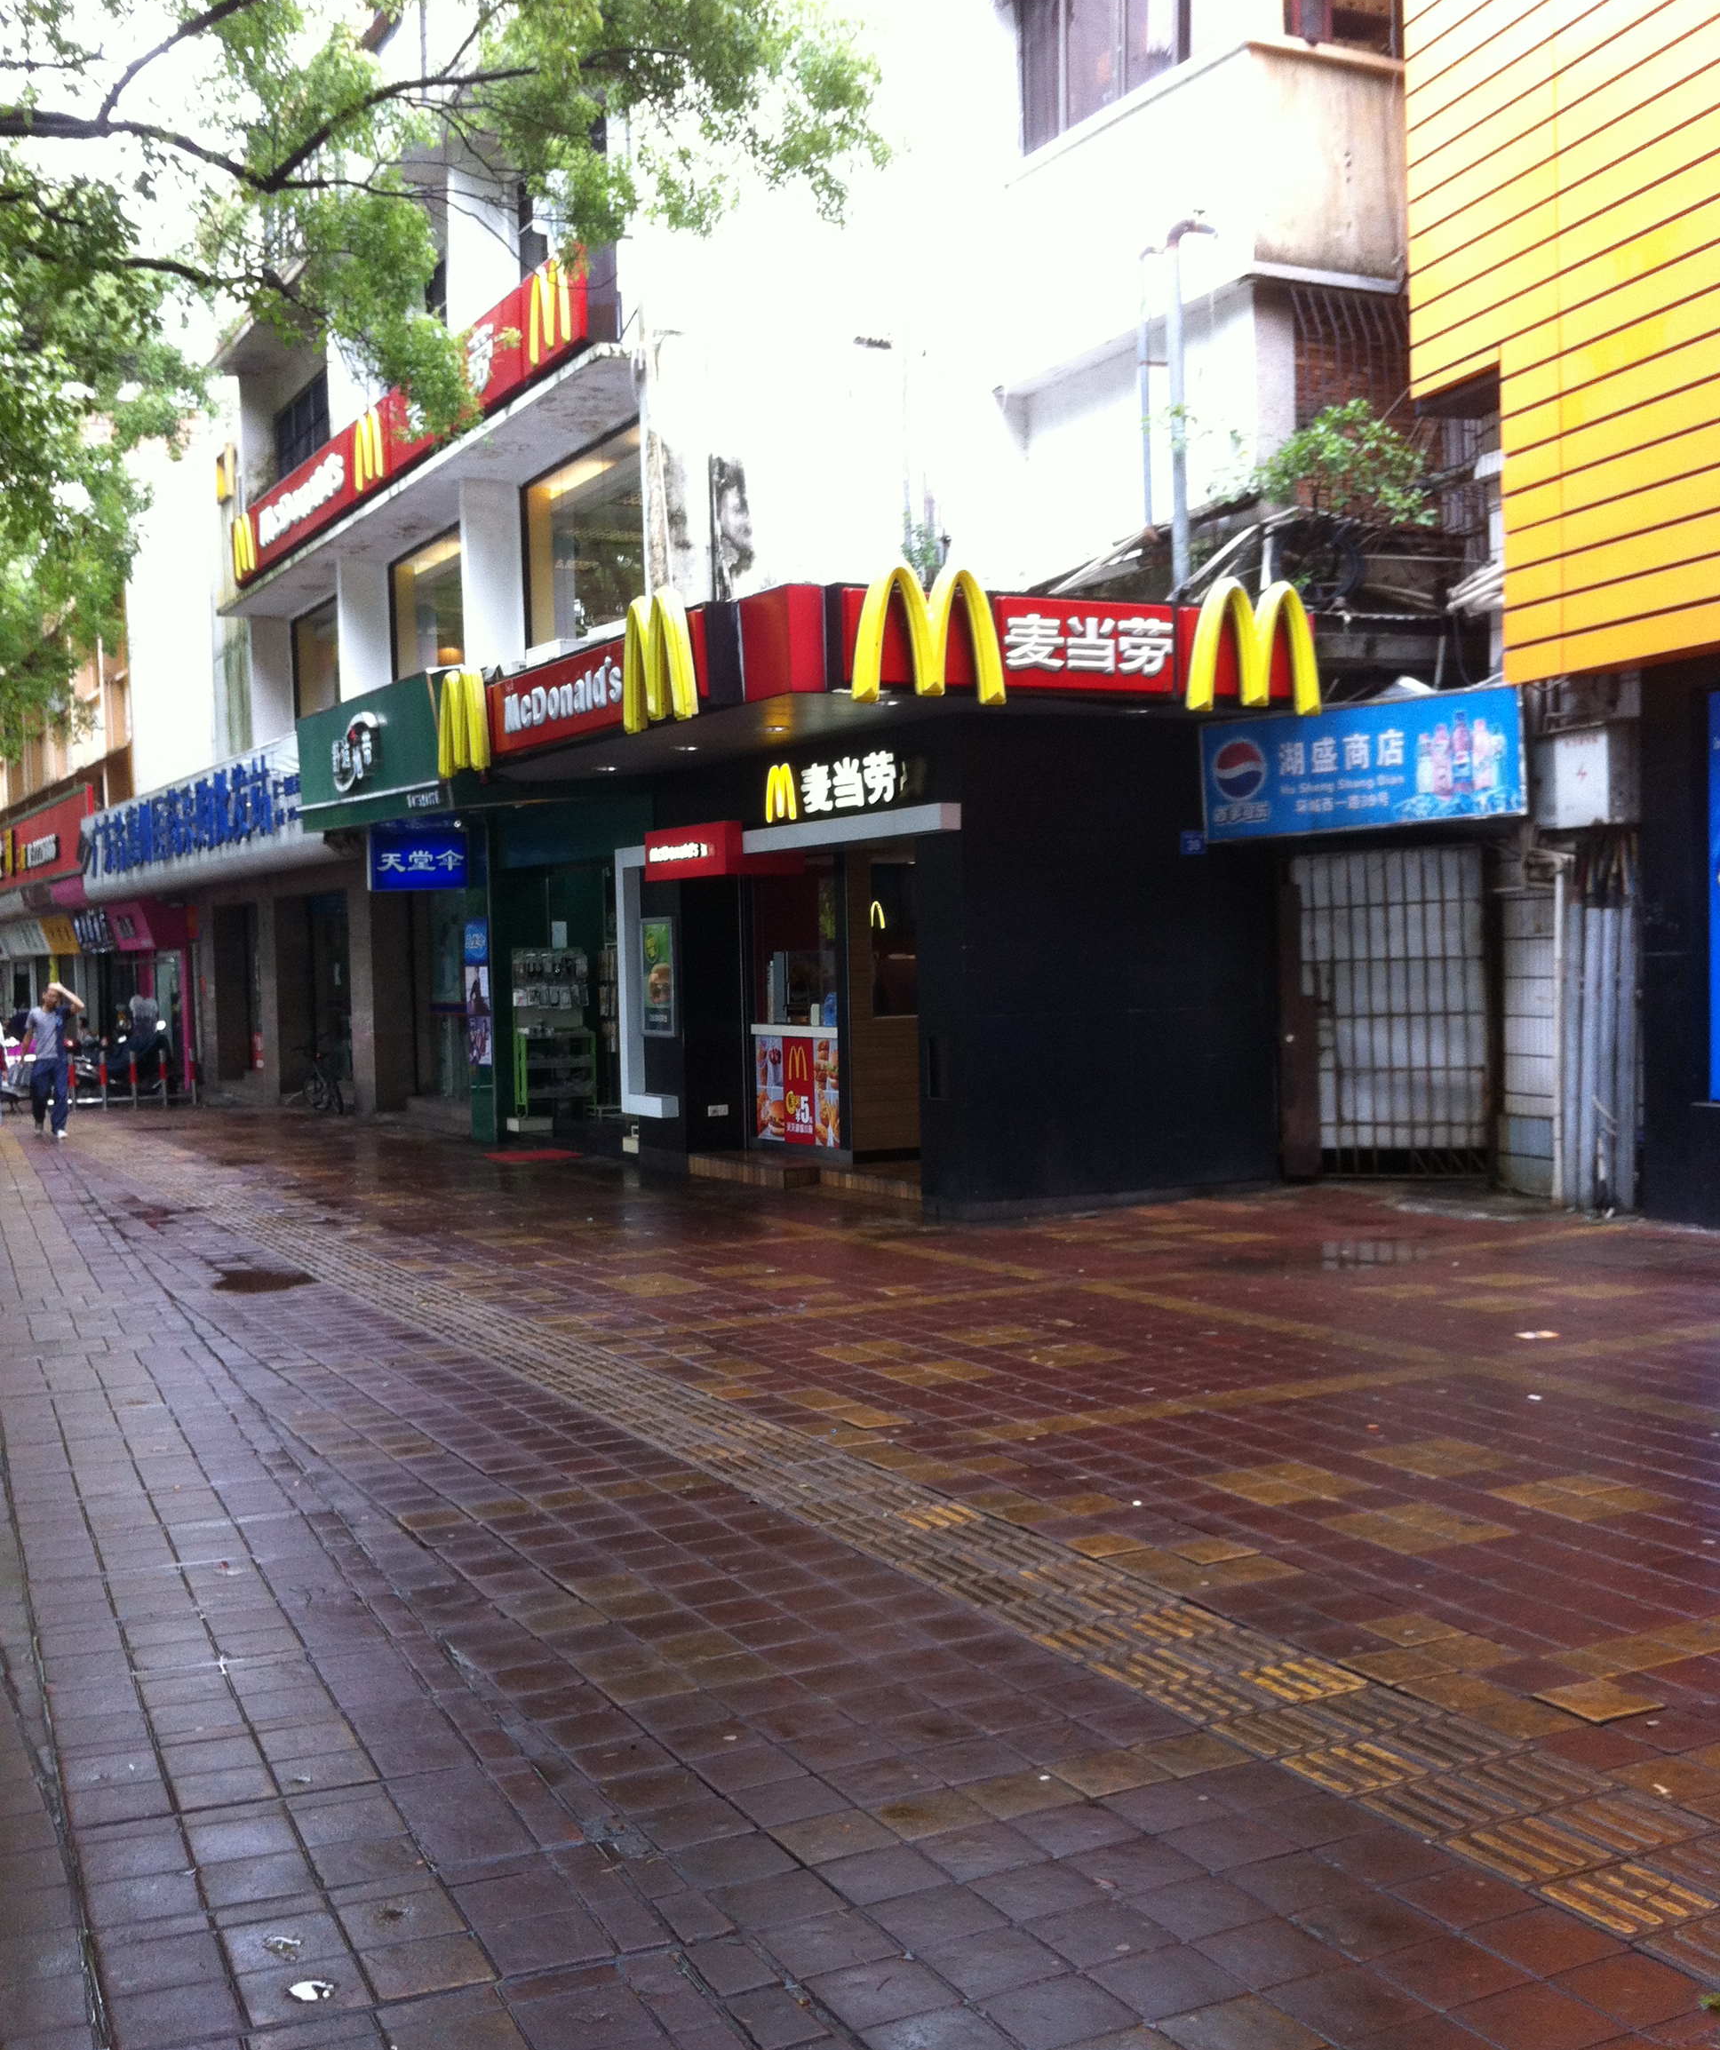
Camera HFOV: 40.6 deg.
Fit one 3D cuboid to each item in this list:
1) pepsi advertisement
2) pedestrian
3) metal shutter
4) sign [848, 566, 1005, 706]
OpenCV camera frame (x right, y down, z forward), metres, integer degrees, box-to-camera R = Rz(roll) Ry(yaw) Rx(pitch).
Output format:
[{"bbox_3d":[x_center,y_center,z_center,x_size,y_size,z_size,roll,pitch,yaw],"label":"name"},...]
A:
[{"bbox_3d":[3.011,-1.538,13.989,2.103,0.744,0.100,-2,1,39],"label":"pepsi advertisement"},{"bbox_3d":[-8.668,0.382,25.000,0.565,1.678,0.420,-2,2,-22],"label":"pedestrian"},{"bbox_3d":[3.435,-0.077,15.100,1.285,2.088,0.060,0,2,32],"label":"metal shutter"},{"bbox_3d":[0.383,-2.136,12.814,0.861,0.716,0.180,-2,2,-27],"label":"sign"}]

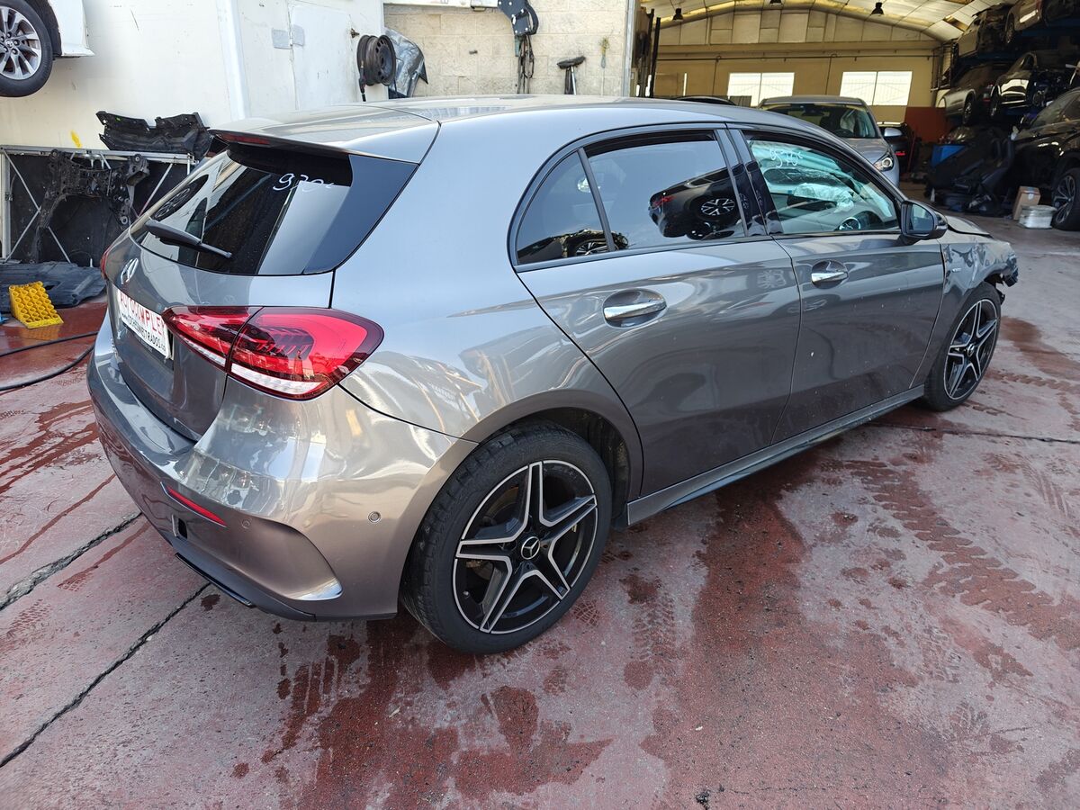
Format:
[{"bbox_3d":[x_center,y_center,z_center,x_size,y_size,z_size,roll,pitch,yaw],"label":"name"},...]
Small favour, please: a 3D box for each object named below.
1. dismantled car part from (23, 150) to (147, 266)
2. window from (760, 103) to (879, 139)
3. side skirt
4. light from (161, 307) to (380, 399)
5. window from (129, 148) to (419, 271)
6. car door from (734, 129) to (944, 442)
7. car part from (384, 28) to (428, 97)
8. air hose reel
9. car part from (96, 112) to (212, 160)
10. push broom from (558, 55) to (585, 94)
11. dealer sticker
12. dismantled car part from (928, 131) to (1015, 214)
[{"bbox_3d":[-3.757,-1.645,5.950,1.000,0.930,0.320,2,21,7],"label":"dismantled car part"},{"bbox_3d":[3.005,-3.156,8.000,1.400,0.450,0.620,7,22,18],"label":"window"},{"bbox_3d":[1.003,0.132,2.789,2.000,0.120,0.120,-14,24,-38],"label":"side skirt"},{"bbox_3d":[-0.609,-0.145,1.603,0.320,0.200,0.530,-16,26,-37],"label":"light"},{"bbox_3d":[-0.852,-0.563,2.015,1.260,0.100,0.480,23,69,46],"label":"window"},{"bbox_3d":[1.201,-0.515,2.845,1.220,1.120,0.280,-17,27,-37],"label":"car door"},{"bbox_3d":[-1.321,-3.297,7.000,0.450,0.720,0.250,-5,21,-14],"label":"car part"},{"bbox_3d":[-1.453,-3.030,6.400,0.200,0.500,0.410,8,22,21],"label":"air hose reel"},{"bbox_3d":[-3.163,-2.209,5.900,1.000,0.380,0.250,4,21,11],"label":"car part"},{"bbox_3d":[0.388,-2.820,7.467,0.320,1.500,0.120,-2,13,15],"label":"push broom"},{"bbox_3d":[-1.085,-0.224,1.949,0.015,0.115,0.520,-13,24,-38],"label":"dealer sticker"},{"bbox_3d":[6.134,-3.294,10.200,1.100,1.120,0.950,17,27,38],"label":"dismantled car part"}]

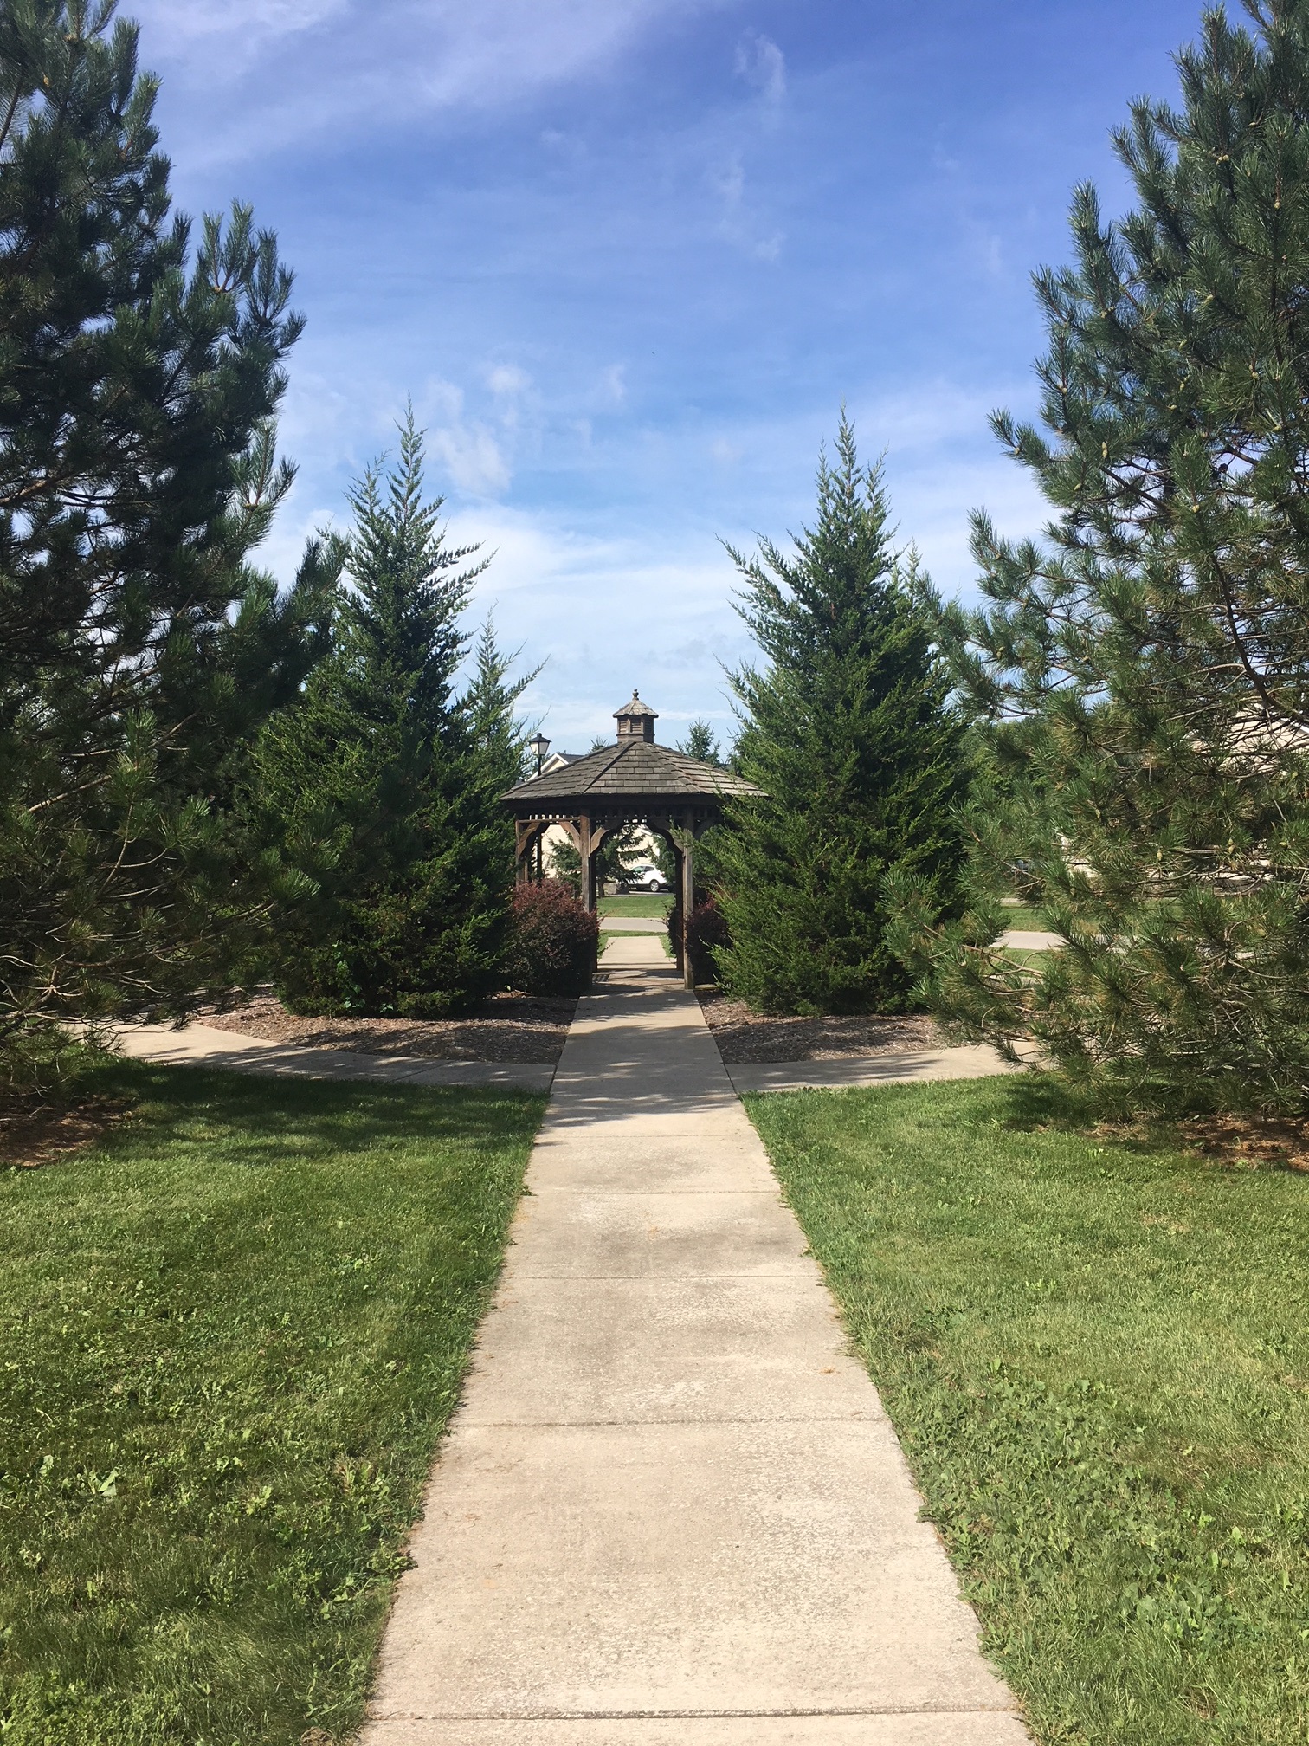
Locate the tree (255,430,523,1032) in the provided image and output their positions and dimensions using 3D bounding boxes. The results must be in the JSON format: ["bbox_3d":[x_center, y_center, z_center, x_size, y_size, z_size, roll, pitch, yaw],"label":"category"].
[{"bbox_3d":[-2.740,-1.690,14.750,2.750,6.000,2.700,0,1,-1],"label":"tree"}]

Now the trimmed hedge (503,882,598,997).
[{"bbox_3d":[-1.157,0.690,15.800,1.120,1.200,1.100,0,1,-1],"label":"trimmed hedge"}]

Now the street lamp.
[{"bbox_3d":[-2.210,-0.520,28.000,0.400,4.300,0.400,0,1,-1],"label":"street lamp"}]

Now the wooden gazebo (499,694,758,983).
[{"bbox_3d":[-0.215,-0.455,17.300,3.080,3.420,3.080,0,1,-1],"label":"wooden gazebo"}]

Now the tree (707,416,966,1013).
[{"bbox_3d":[1.850,-1.690,14.800,2.700,6.000,2.700,0,1,-1],"label":"tree"}]

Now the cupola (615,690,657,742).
[{"bbox_3d":[-0.215,-1.850,17.300,0.530,0.635,0.530,0,1,-1],"label":"cupola"}]

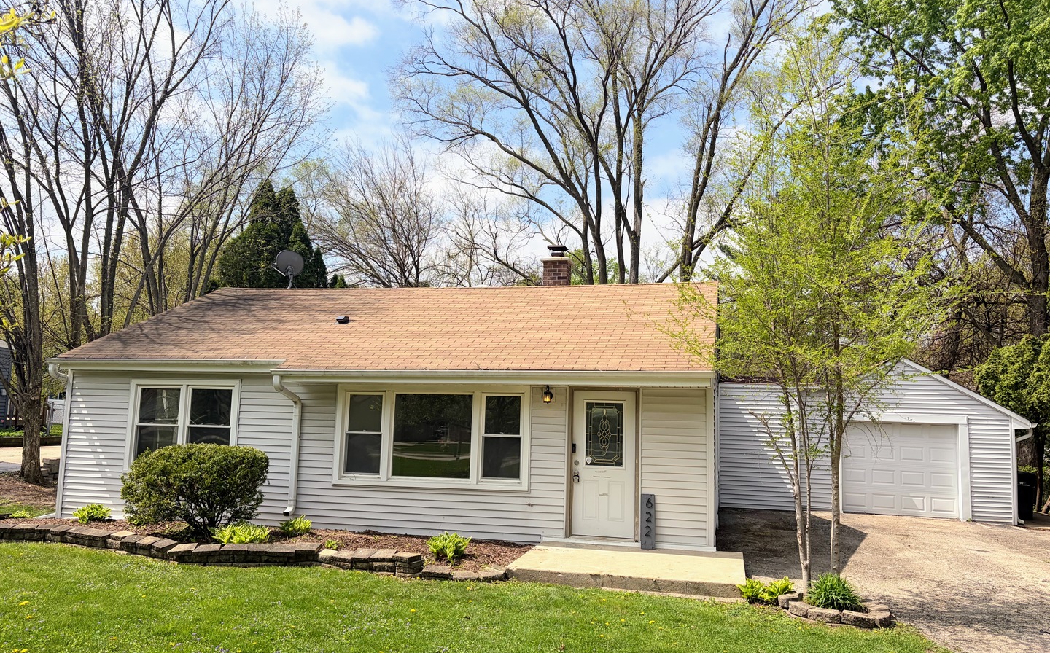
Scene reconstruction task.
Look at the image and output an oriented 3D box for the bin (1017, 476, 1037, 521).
[{"bbox_3d":[11.171,3.842,17.918,0.610,1.090,0.750,0,-7,13],"label":"bin"}]

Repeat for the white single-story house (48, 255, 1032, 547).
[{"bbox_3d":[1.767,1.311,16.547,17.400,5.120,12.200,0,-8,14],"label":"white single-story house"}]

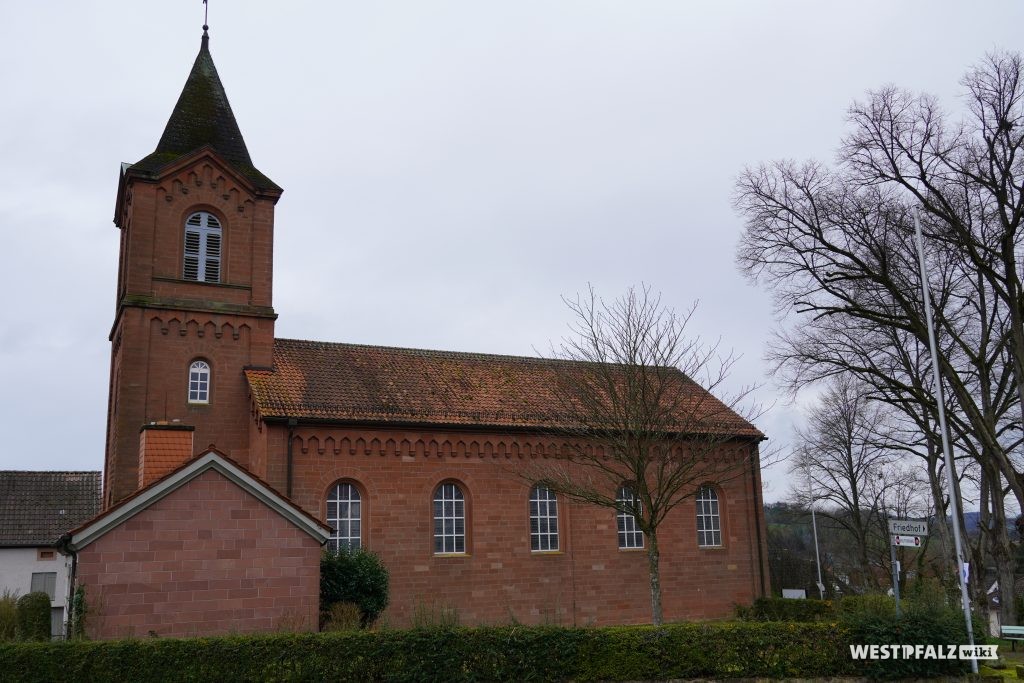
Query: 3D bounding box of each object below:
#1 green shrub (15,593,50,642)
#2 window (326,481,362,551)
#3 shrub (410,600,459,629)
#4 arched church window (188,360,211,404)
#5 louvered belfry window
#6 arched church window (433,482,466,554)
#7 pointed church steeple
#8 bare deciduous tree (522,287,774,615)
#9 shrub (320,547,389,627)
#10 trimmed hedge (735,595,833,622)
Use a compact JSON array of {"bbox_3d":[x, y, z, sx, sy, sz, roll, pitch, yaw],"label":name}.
[{"bbox_3d":[-15.022,9.193,29.500,1.100,2.531,1.120,-1,-12,0],"label":"green shrub"},{"bbox_3d":[-6.198,6.534,34.692,1.317,2.697,0.300,5,-14,-27],"label":"window"},{"bbox_3d":[-2.642,9.647,32.000,1.636,1.580,1.200,-1,-12,0],"label":"shrub"},{"bbox_3d":[-12.090,1.589,36.361,0.788,1.694,0.250,5,-14,-27],"label":"arched church window"},{"bbox_3d":[-12.338,-3.805,37.525,1.416,2.962,0.250,5,-14,-27],"label":"louvered belfry window"},{"bbox_3d":[-2.419,6.900,36.602,1.339,2.741,0.300,5,-14,-27],"label":"arched church window"},{"bbox_3d":[-13.607,-9.873,41.060,6.000,8.600,6.000,5,-14,-27],"label":"pointed church steeple"},{"bbox_3d":[4.404,4.049,31.200,8.110,12.331,7.900,-1,-12,0],"label":"bare deciduous tree"},{"bbox_3d":[-5.557,8.954,32.300,2.615,3.708,2.400,-1,-12,0],"label":"shrub"},{"bbox_3d":[10.859,10.792,37.000,3.863,1.277,1.300,-1,-12,0],"label":"trimmed hedge"}]

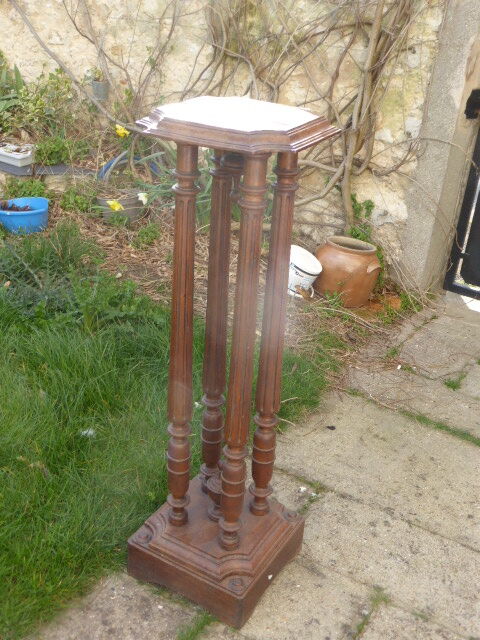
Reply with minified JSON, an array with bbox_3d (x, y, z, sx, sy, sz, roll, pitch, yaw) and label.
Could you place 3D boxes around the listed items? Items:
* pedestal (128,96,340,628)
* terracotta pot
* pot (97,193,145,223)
[{"bbox_3d":[-0.027,0.108,1.810,0.343,1.136,0.343,17,28,25],"label":"pedestal"},{"bbox_3d":[0.487,-0.225,3.547,0.292,0.271,0.292,7,26,7],"label":"terracotta pot"},{"bbox_3d":[-0.648,-0.618,4.268,0.262,0.147,0.262,0,26,-9],"label":"pot"}]

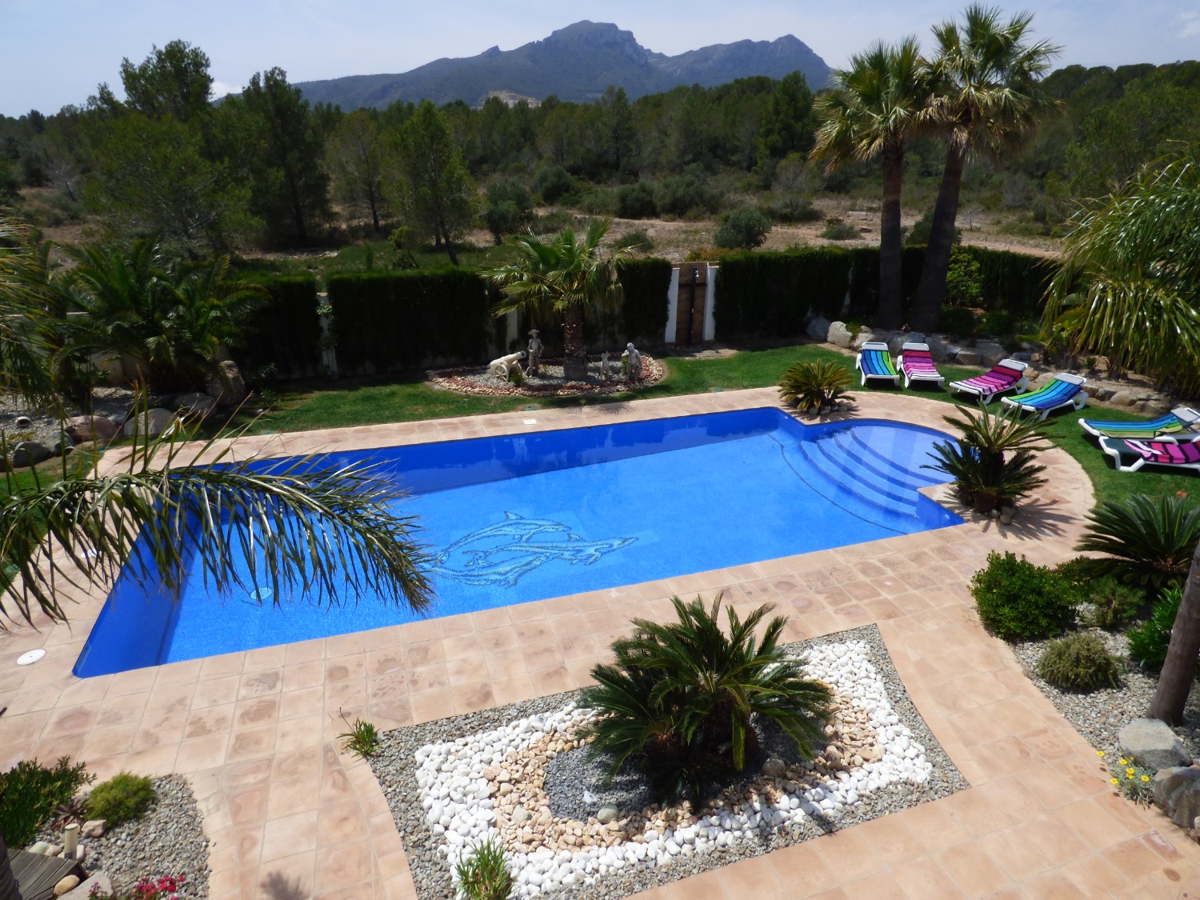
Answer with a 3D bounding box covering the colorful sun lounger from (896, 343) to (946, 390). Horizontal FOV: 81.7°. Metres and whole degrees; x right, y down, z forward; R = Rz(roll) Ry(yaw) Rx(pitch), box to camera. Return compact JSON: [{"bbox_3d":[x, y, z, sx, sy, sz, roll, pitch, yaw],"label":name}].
[{"bbox_3d":[7.594,-1.997,16.380,0.720,0.640,1.850,6,24,12],"label":"colorful sun lounger"}]

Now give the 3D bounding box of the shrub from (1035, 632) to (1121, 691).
[{"bbox_3d":[4.531,1.970,6.547,0.750,0.430,0.750,20,29,37],"label":"shrub"}]

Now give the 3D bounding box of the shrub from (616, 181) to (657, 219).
[{"bbox_3d":[2.673,-18.070,50.081,2.975,2.609,2.975,2,23,2],"label":"shrub"}]

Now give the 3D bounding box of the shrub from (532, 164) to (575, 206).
[{"bbox_3d":[-3.677,-20.809,54.426,3.300,2.950,3.300,0,23,-4],"label":"shrub"}]

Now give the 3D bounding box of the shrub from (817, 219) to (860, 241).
[{"bbox_3d":[13.395,-12.379,38.874,2.251,1.187,2.139,8,24,17],"label":"shrub"}]

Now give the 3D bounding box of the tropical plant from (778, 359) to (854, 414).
[{"bbox_3d":[4.164,-1.192,13.407,1.450,0.930,1.450,9,24,16],"label":"tropical plant"}]

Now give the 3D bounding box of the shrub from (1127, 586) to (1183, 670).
[{"bbox_3d":[5.402,1.733,6.686,0.650,0.800,0.650,-20,31,-41],"label":"shrub"}]

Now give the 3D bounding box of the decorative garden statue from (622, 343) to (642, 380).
[{"bbox_3d":[0.671,-1.850,14.611,0.420,0.820,0.360,7,24,11],"label":"decorative garden statue"}]

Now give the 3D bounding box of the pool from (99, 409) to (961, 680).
[{"bbox_3d":[0.332,1.170,10.607,12.630,1.400,4.870,-6,24,-18],"label":"pool"}]

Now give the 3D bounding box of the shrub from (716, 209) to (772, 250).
[{"bbox_3d":[7.097,-10.934,34.241,2.800,2.000,2.660,6,24,10],"label":"shrub"}]

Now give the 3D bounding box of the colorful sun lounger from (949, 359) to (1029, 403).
[{"bbox_3d":[8.644,-1.550,15.363,1.850,0.640,0.720,-14,27,-30],"label":"colorful sun lounger"}]

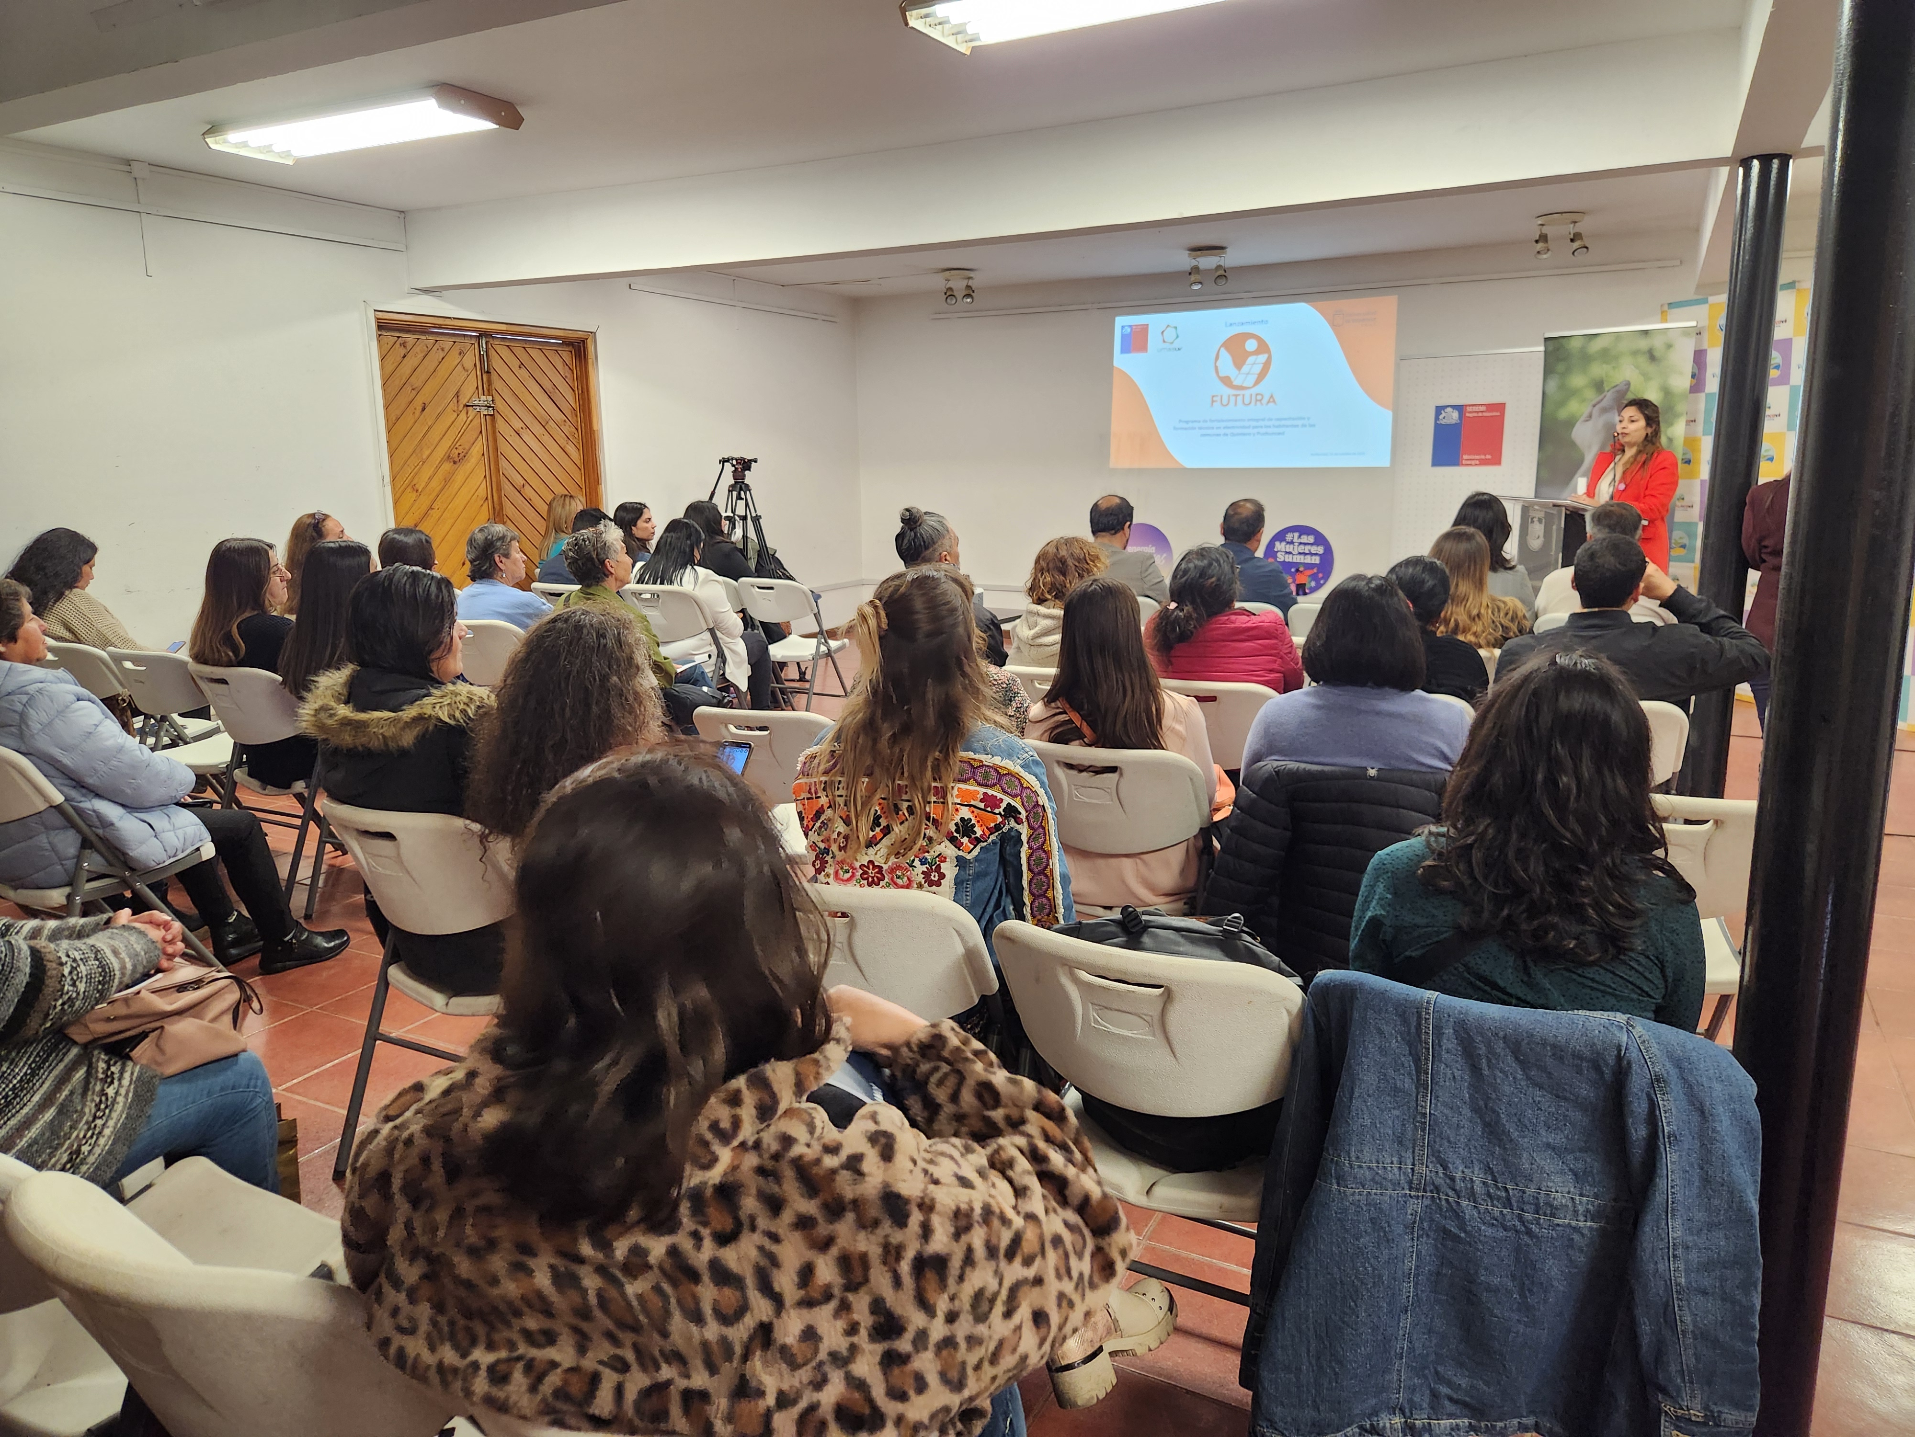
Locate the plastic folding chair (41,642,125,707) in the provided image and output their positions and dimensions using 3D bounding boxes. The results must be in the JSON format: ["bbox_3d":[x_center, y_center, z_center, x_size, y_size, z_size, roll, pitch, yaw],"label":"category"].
[{"bbox_3d":[-3.497,0.089,5.340,0.470,0.850,0.510,4,13,23],"label":"plastic folding chair"}]

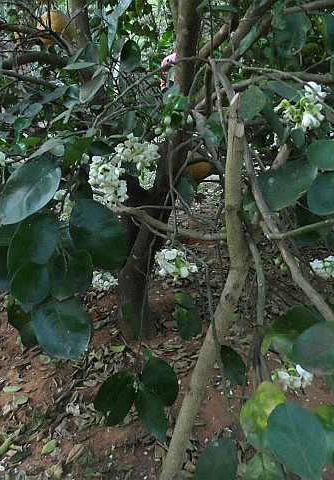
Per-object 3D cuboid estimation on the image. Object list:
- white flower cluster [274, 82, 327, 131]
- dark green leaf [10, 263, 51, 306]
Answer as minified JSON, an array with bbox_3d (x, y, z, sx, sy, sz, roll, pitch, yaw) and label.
[{"bbox_3d":[0.292,-0.292,0.970,0.118,0.105,0.095,0,13,0],"label":"white flower cluster"},{"bbox_3d":[-0.255,0.085,0.830,0.079,0.086,0.040,0,13,0],"label":"dark green leaf"}]

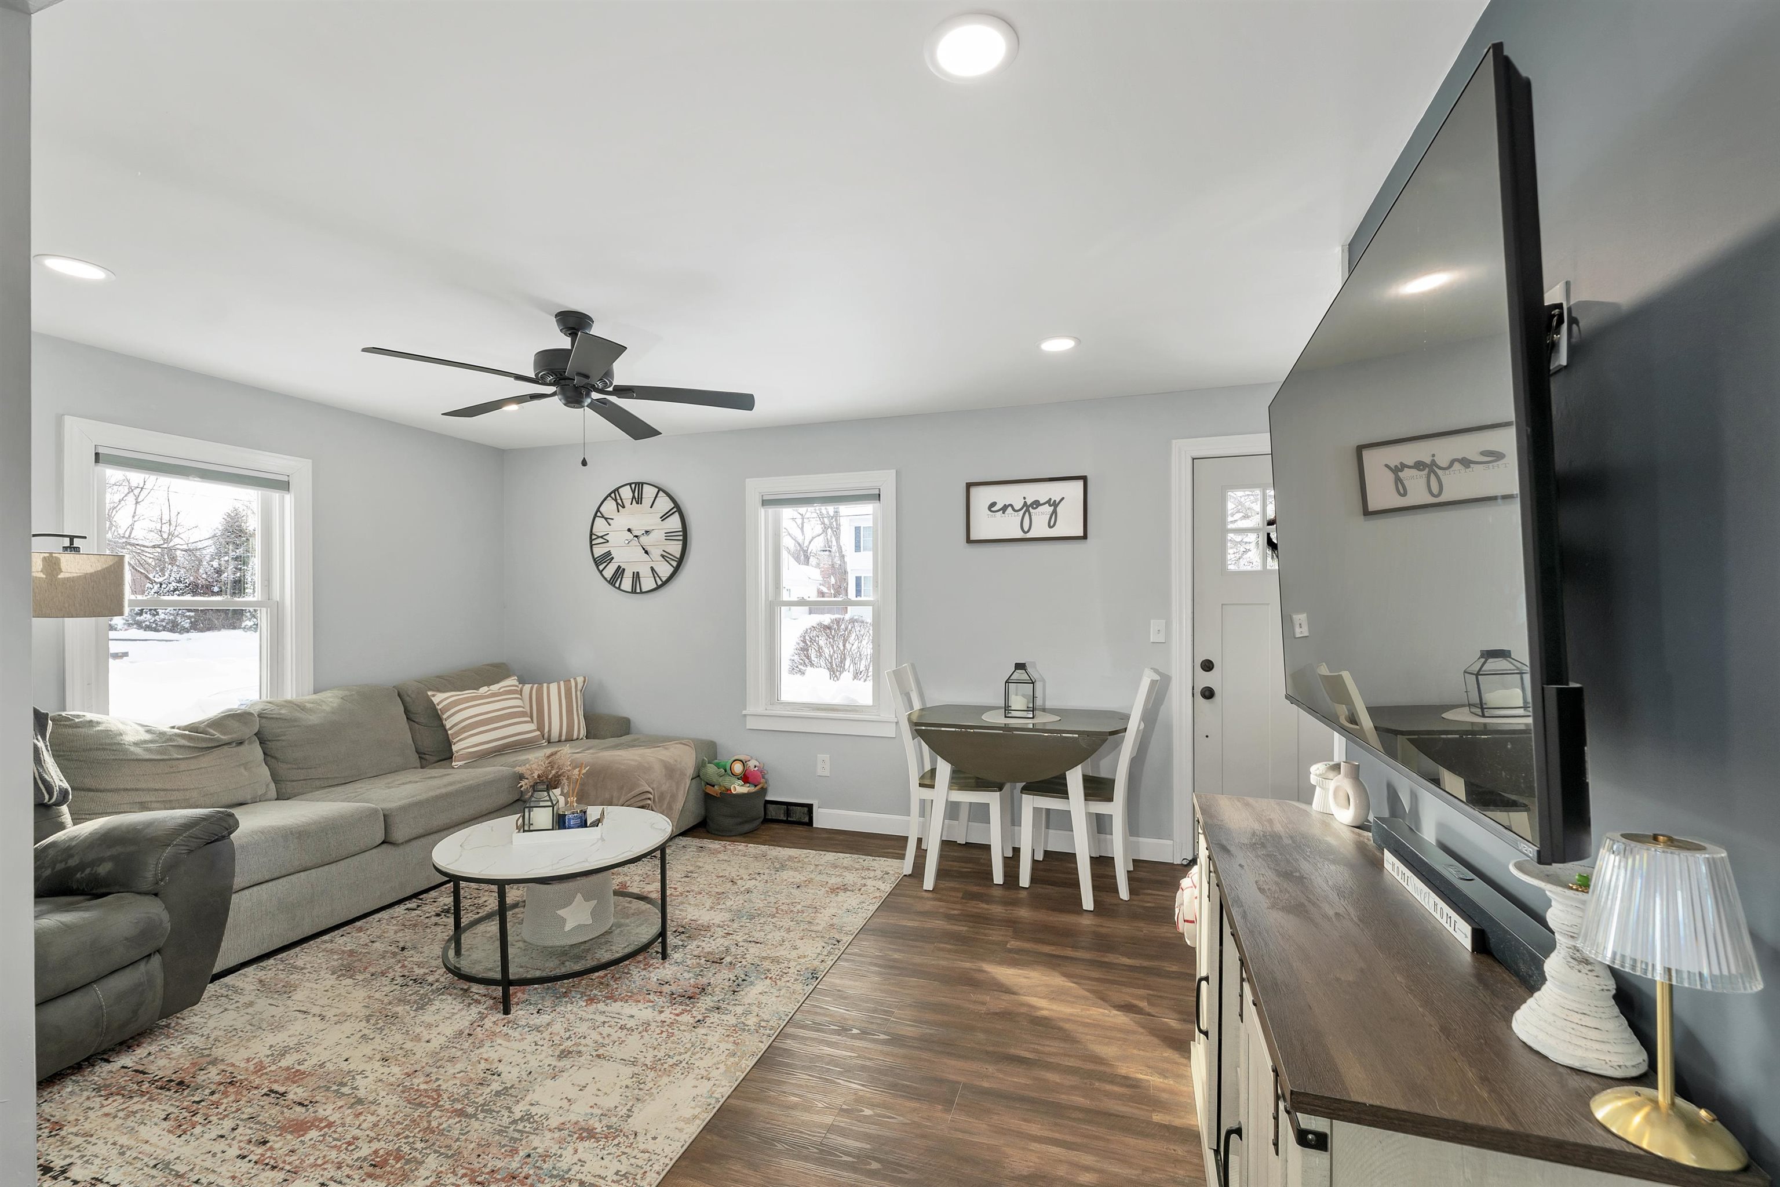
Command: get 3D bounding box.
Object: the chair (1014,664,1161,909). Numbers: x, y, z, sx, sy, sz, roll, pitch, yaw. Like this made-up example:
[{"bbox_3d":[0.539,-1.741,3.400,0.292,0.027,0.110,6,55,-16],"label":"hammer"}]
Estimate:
[{"bbox_3d":[0.969,0.876,3.350,0.590,1.000,0.440,0,-1,19],"label":"chair"}]

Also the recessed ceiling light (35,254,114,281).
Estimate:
[{"bbox_3d":[-2.635,-1.048,2.238,0.172,0.020,0.172,0,-1,18],"label":"recessed ceiling light"}]

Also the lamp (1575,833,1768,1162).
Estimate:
[{"bbox_3d":[0.866,0.436,0.777,0.137,0.328,0.137,0,-1,19],"label":"lamp"}]

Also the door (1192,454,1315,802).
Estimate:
[{"bbox_3d":[1.945,0.337,3.415,0.820,2.040,0.050,0,-1,17],"label":"door"}]

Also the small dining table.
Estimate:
[{"bbox_3d":[0.633,0.997,3.413,1.070,0.760,0.660,0,0,18],"label":"small dining table"}]

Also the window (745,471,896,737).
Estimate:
[{"bbox_3d":[-0.405,0.070,4.115,0.970,1.550,0.110,0,-1,17],"label":"window"}]

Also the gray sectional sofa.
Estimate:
[{"bbox_3d":[-2.233,0.933,3.486,1.700,0.920,2.320,0,0,18],"label":"gray sectional sofa"}]

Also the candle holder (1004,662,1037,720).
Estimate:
[{"bbox_3d":[0.648,0.482,3.457,0.138,0.265,0.138,0,0,10],"label":"candle holder"}]

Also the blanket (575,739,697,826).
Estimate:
[{"bbox_3d":[-1.530,1.130,3.950,0.660,0.420,0.600,0,-1,18],"label":"blanket"}]

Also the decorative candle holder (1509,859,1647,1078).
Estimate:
[{"bbox_3d":[0.908,0.487,0.916,0.130,0.224,0.130,0,0,18],"label":"decorative candle holder"}]

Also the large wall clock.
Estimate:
[{"bbox_3d":[-1.648,-0.359,4.527,0.728,0.728,0.045,0,0,18],"label":"large wall clock"}]

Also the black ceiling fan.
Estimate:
[{"bbox_3d":[-1.190,-0.872,2.615,1.280,0.350,1.280,0,-1,18],"label":"black ceiling fan"}]

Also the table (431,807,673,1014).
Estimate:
[{"bbox_3d":[-1.251,1.148,2.651,0.800,0.455,0.800,0,0,0],"label":"table"}]

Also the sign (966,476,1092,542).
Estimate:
[{"bbox_3d":[0.731,-0.448,3.739,0.645,0.333,0.030,0,0,18],"label":"sign"}]

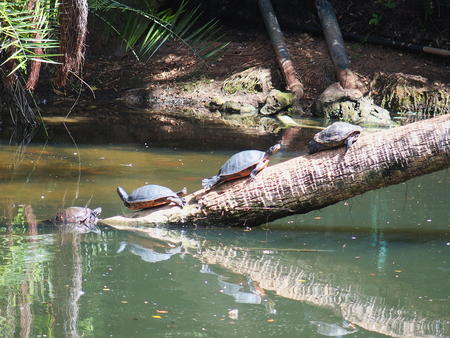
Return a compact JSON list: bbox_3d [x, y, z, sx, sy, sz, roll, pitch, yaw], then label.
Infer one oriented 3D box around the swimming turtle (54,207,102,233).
[{"bbox_3d":[-0.709,0.237,17.000,0.250,0.110,0.180,2,6,20],"label":"swimming turtle"}]

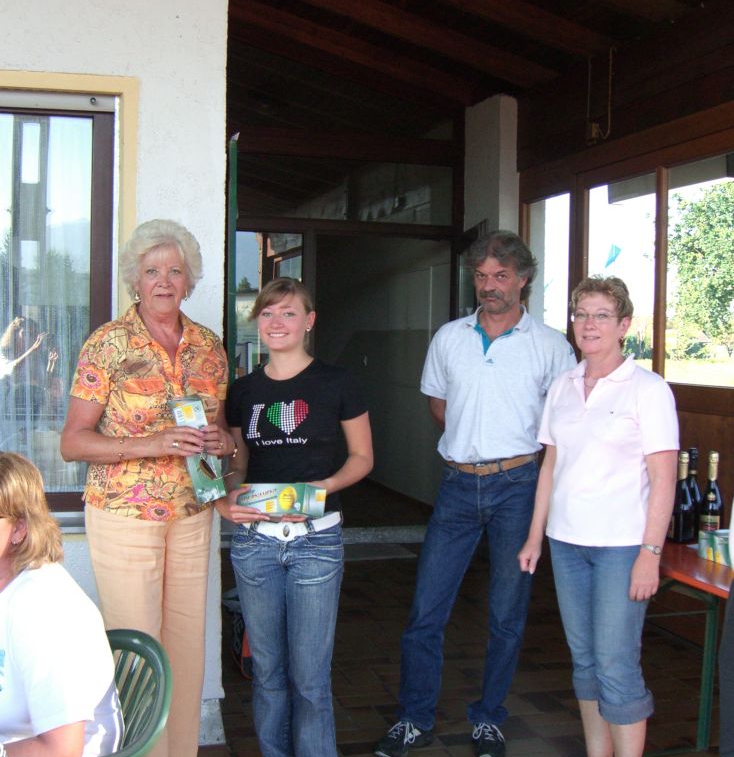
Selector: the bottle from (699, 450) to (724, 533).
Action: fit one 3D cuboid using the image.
[{"bbox_3d":[1.187,0.406,3.680,0.088,0.312,0.088,1,2,18],"label":"bottle"}]

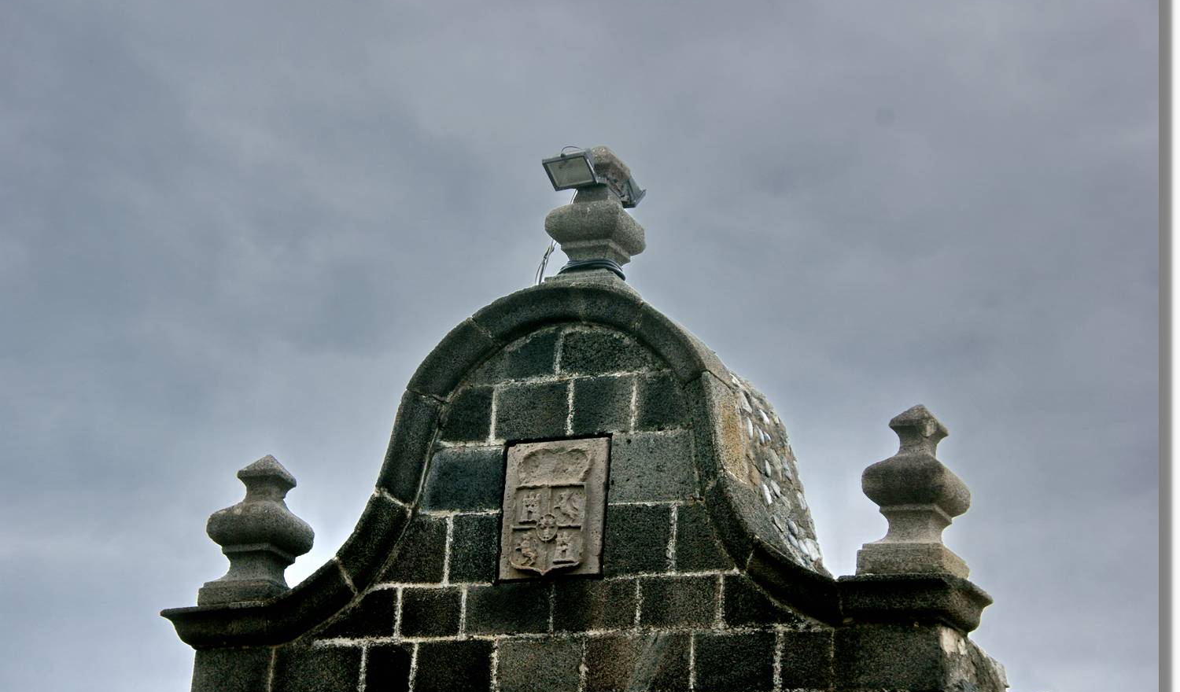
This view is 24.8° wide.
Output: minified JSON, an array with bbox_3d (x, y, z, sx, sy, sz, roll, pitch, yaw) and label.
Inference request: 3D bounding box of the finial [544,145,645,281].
[{"bbox_3d":[0.043,-0.642,13.873,0.431,0.841,0.431,-5,-20,25],"label":"finial"}]

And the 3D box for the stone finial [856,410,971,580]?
[{"bbox_3d":[1.537,0.691,12.634,0.431,0.879,0.431,-5,-20,25],"label":"stone finial"}]

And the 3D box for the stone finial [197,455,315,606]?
[{"bbox_3d":[-1.730,0.995,14.174,0.431,0.879,0.431,-5,-20,25],"label":"stone finial"}]

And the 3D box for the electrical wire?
[{"bbox_3d":[-0.181,-0.577,14.212,0.274,0.452,0.125,-5,-20,25],"label":"electrical wire"}]

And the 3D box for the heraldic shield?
[{"bbox_3d":[-0.156,0.817,13.255,0.547,0.679,0.106,-5,-20,25],"label":"heraldic shield"}]

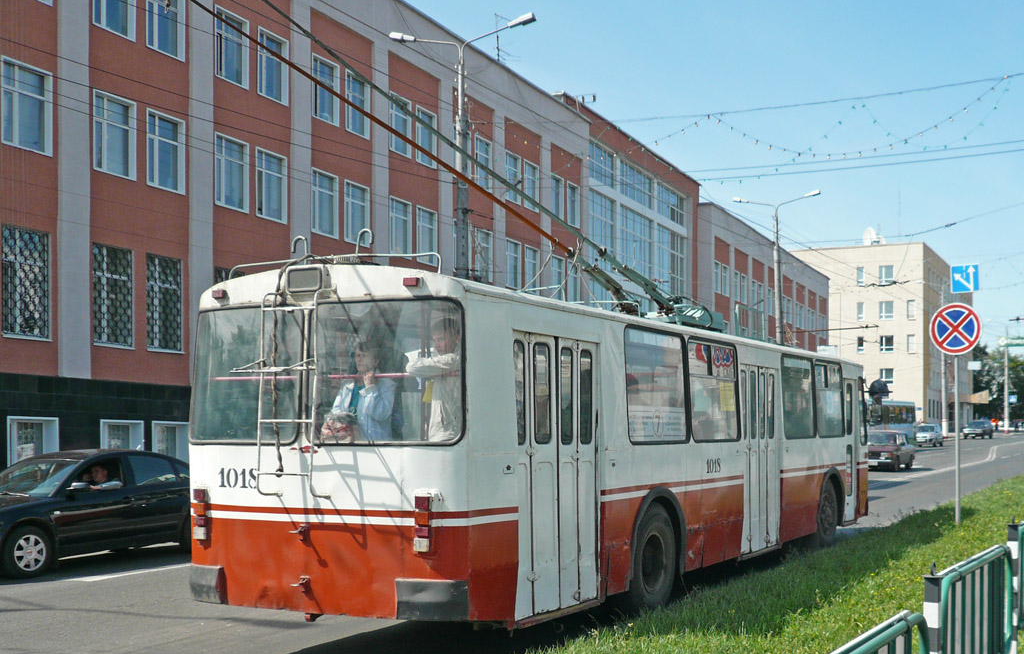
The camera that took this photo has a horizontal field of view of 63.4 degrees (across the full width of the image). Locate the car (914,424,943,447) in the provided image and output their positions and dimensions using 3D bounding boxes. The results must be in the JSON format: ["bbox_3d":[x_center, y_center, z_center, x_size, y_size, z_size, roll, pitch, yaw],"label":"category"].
[{"bbox_3d":[27.722,7.224,55.000,1.620,1.480,4.100,-4,-7,32],"label":"car"}]

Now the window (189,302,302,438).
[{"bbox_3d":[-2.133,0.383,6.680,1.120,1.080,0.100,-3,-6,28],"label":"window"}]

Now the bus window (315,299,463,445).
[{"bbox_3d":[-0.936,0.345,6.280,1.200,1.100,0.100,-2,-6,22],"label":"bus window"}]

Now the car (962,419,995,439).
[{"bbox_3d":[36.045,7.935,64.000,1.680,1.420,4.300,-4,-7,38],"label":"car"}]

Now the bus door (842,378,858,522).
[{"bbox_3d":[5.680,2.056,13.900,0.080,2.360,0.760,-4,-7,38],"label":"bus door"}]

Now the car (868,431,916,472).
[{"bbox_3d":[13.829,4.622,31.000,1.620,1.440,4.100,-4,-7,35],"label":"car"}]

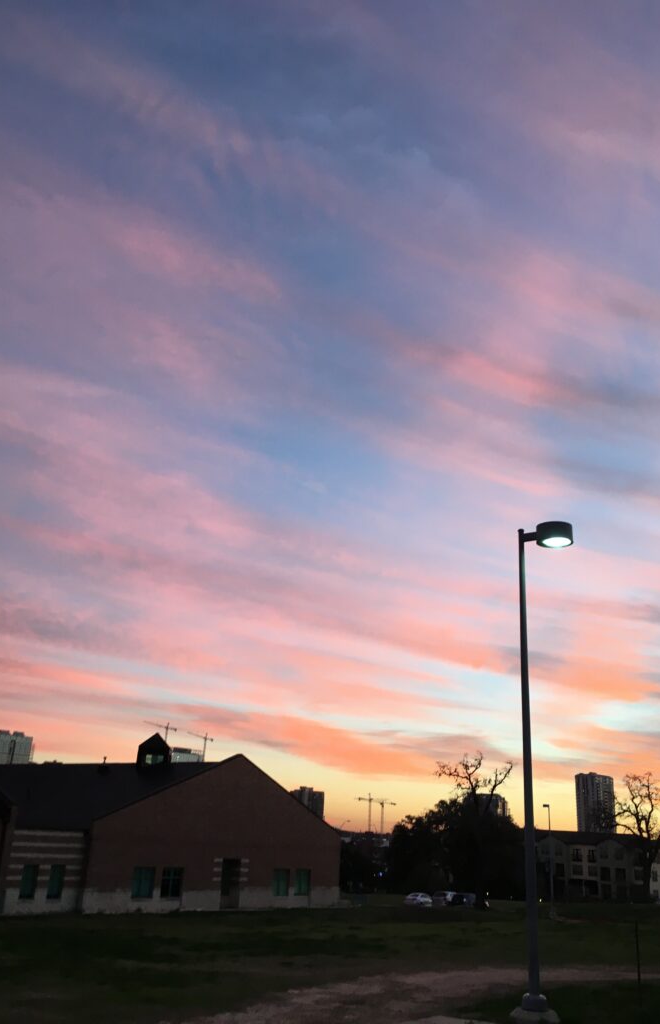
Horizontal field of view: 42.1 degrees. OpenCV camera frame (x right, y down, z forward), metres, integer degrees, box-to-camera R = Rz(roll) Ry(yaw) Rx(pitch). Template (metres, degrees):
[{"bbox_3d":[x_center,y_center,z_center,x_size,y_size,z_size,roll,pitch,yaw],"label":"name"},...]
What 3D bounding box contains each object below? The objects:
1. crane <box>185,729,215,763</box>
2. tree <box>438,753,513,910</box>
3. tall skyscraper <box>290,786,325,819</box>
[{"bbox_3d":[-147.416,293.856,930.430,7.000,111.080,68.000,-1,-21,12],"label":"crane"},{"bbox_3d":[15.376,34.070,92.279,7.600,15.450,7.200,3,-21,0],"label":"tree"},{"bbox_3d":[-26.415,332.967,939.900,33.000,57.330,28.000,9,-21,-14],"label":"tall skyscraper"}]

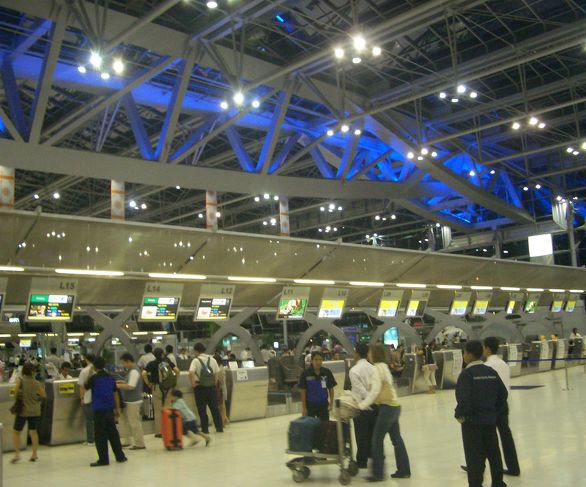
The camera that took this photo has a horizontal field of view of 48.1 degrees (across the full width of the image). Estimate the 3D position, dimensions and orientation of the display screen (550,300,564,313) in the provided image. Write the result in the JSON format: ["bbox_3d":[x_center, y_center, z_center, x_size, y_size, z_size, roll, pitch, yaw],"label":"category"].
[{"bbox_3d":[12.114,2.922,30.058,0.970,0.570,0.120,5,11,-43],"label":"display screen"}]

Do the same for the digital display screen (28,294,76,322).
[{"bbox_3d":[-4.851,1.286,13.196,0.980,0.560,0.100,5,8,-43],"label":"digital display screen"}]

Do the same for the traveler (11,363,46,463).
[{"bbox_3d":[-4.302,2.728,10.605,0.500,1.600,0.380,5,-12,-43],"label":"traveler"}]

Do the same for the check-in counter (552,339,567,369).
[{"bbox_3d":[10.395,4.363,25.870,1.030,1.150,0.720,5,-11,-43],"label":"check-in counter"}]

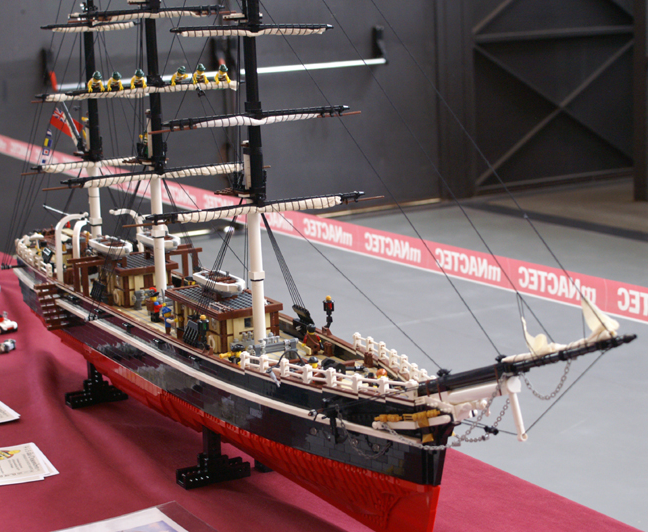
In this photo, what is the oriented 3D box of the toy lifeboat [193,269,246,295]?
[{"bbox_3d":[-0.133,0.026,1.710,0.040,0.023,0.109,-8,12,-29],"label":"toy lifeboat"}]

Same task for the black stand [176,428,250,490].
[{"bbox_3d":[-0.150,0.252,1.799,0.096,0.077,0.032,-8,12,-29],"label":"black stand"}]

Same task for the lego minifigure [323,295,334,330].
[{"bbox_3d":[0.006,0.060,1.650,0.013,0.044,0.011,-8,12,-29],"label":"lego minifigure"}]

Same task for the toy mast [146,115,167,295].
[{"bbox_3d":[-0.236,-0.082,1.880,0.017,0.264,0.017,-9,14,-30],"label":"toy mast"}]

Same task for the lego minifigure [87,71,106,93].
[{"bbox_3d":[-0.306,-0.245,1.792,0.026,0.034,0.019,-9,14,-30],"label":"lego minifigure"}]

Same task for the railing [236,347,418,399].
[{"bbox_3d":[-0.003,0.115,1.402,0.017,0.022,0.265,-12,12,-42],"label":"railing"}]

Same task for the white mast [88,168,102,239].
[{"bbox_3d":[-0.360,-0.091,2.092,0.016,0.124,0.016,-9,14,-30],"label":"white mast"}]

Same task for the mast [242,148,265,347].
[{"bbox_3d":[-0.082,-0.021,1.606,0.020,0.250,0.020,-8,13,-29],"label":"mast"}]

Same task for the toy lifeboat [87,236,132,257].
[{"bbox_3d":[-0.311,-0.027,1.948,0.039,0.018,0.100,-9,14,-30],"label":"toy lifeboat"}]

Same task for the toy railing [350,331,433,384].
[{"bbox_3d":[0.080,0.105,1.479,0.017,0.025,0.262,-5,9,-16],"label":"toy railing"}]

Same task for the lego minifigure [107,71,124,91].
[{"bbox_3d":[-0.282,-0.249,1.806,0.026,0.034,0.019,-9,14,-30],"label":"lego minifigure"}]

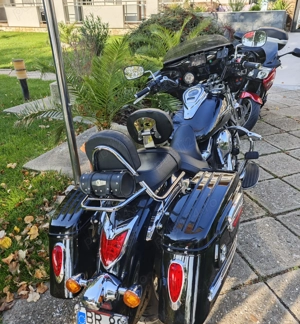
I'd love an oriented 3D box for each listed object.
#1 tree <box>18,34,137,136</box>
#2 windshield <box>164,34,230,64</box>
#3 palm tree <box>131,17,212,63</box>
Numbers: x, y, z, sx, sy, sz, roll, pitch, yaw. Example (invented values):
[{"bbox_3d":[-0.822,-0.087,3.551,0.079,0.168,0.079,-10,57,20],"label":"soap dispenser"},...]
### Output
[{"bbox_3d":[-1.088,-1.032,3.736,1.600,1.200,1.400,-9,30,-14],"label":"tree"},{"bbox_3d":[0.388,-0.910,2.150,0.540,0.160,0.180,-6,26,18],"label":"windshield"},{"bbox_3d":[0.454,-2.270,5.136,1.600,1.150,1.500,1,27,5],"label":"palm tree"}]

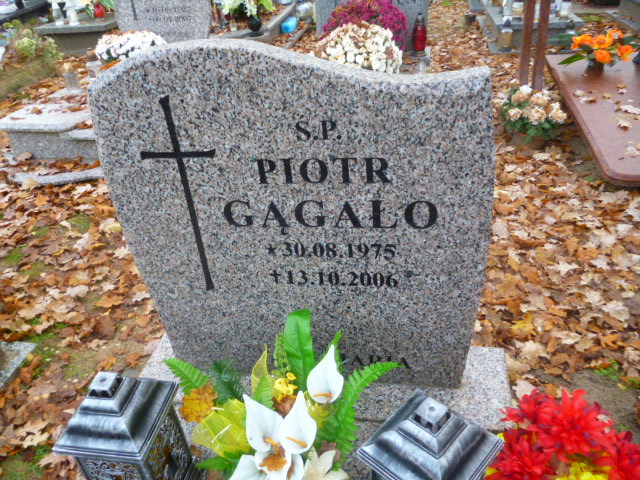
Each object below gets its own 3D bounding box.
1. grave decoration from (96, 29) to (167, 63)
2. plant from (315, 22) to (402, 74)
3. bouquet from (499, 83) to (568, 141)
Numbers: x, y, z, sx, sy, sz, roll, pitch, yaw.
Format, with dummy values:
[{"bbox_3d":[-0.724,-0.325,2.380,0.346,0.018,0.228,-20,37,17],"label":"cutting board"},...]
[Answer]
[{"bbox_3d":[-1.182,-1.202,3.300,0.430,0.290,0.390,2,34,13],"label":"grave decoration"},{"bbox_3d":[0.205,-0.969,2.750,0.430,0.320,0.390,2,34,13],"label":"plant"},{"bbox_3d":[0.998,-0.591,2.420,0.310,0.280,0.290,2,34,13],"label":"bouquet"}]

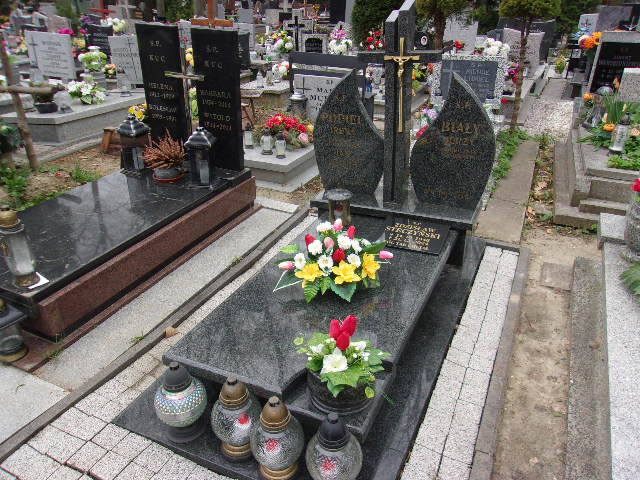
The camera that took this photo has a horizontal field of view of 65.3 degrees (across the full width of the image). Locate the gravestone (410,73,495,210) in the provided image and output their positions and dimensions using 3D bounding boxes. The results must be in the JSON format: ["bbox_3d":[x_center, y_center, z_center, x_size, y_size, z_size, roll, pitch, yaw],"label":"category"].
[{"bbox_3d":[0.739,-0.552,2.774,0.450,0.725,0.080,9,28,23],"label":"gravestone"}]

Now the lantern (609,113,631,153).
[{"bbox_3d":[2.334,-0.825,3.887,0.115,0.295,0.115,13,29,28],"label":"lantern"}]

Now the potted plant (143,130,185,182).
[{"bbox_3d":[-1.127,-0.609,3.641,0.290,0.320,0.270,0,24,0],"label":"potted plant"}]

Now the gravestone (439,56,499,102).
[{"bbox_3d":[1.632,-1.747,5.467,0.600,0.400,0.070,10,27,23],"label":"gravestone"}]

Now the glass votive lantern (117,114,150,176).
[{"bbox_3d":[-1.404,-0.713,3.764,0.185,0.410,0.185,10,27,23],"label":"glass votive lantern"}]

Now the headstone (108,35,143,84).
[{"bbox_3d":[-2.667,-2.603,7.256,0.800,0.680,0.100,7,27,18],"label":"headstone"}]

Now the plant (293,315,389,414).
[{"bbox_3d":[0.080,0.402,1.738,0.320,0.335,0.290,-1,26,2],"label":"plant"}]

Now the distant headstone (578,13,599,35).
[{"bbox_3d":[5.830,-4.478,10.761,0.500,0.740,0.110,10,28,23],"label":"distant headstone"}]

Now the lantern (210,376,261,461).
[{"bbox_3d":[-0.276,0.579,1.656,0.169,0.298,0.169,-2,25,1],"label":"lantern"}]

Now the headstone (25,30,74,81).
[{"bbox_3d":[-4.213,-2.905,7.871,0.870,0.680,0.100,9,28,16],"label":"headstone"}]

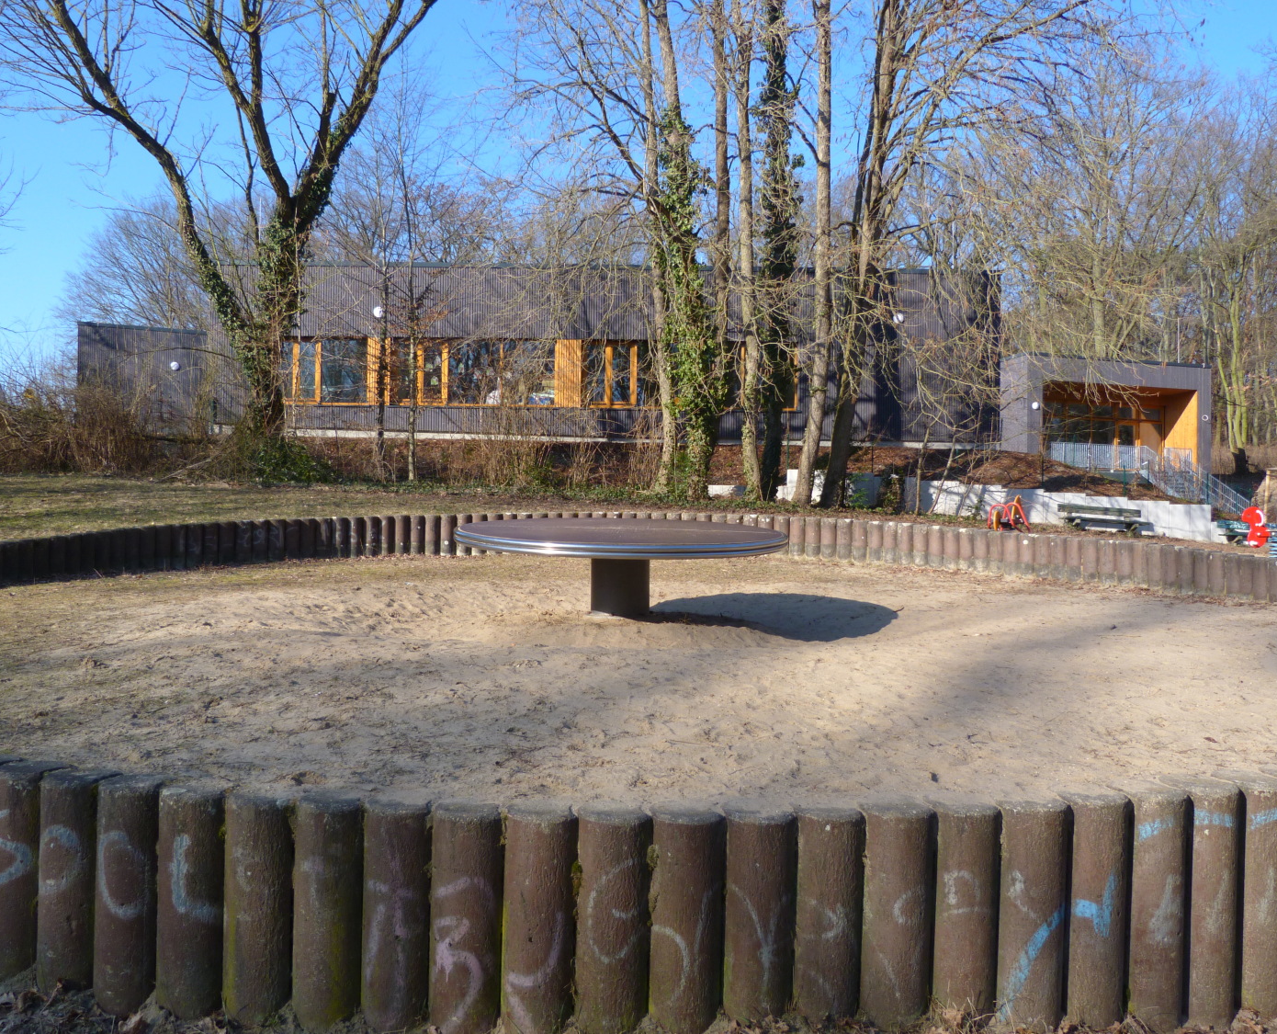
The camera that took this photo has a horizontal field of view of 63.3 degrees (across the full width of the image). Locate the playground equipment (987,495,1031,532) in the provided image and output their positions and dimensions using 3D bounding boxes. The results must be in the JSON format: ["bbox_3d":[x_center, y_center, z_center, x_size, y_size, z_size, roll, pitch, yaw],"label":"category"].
[{"bbox_3d":[6.600,-0.060,18.400,0.750,0.680,0.850,1,0,18],"label":"playground equipment"}]

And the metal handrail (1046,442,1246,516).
[{"bbox_3d":[20.300,-1.400,40.700,7.600,3.100,3.200,1,0,-22],"label":"metal handrail"}]

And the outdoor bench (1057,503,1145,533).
[{"bbox_3d":[10.950,0.090,24.450,1.950,0.680,0.620,1,0,0],"label":"outdoor bench"}]

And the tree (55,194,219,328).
[{"bbox_3d":[-22.000,-8.000,47.000,8.800,12.000,8.400,1,0,0],"label":"tree"}]

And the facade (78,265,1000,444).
[{"bbox_3d":[-3.100,-4.850,36.300,28.000,5.300,11.500,1,0,4],"label":"facade"}]

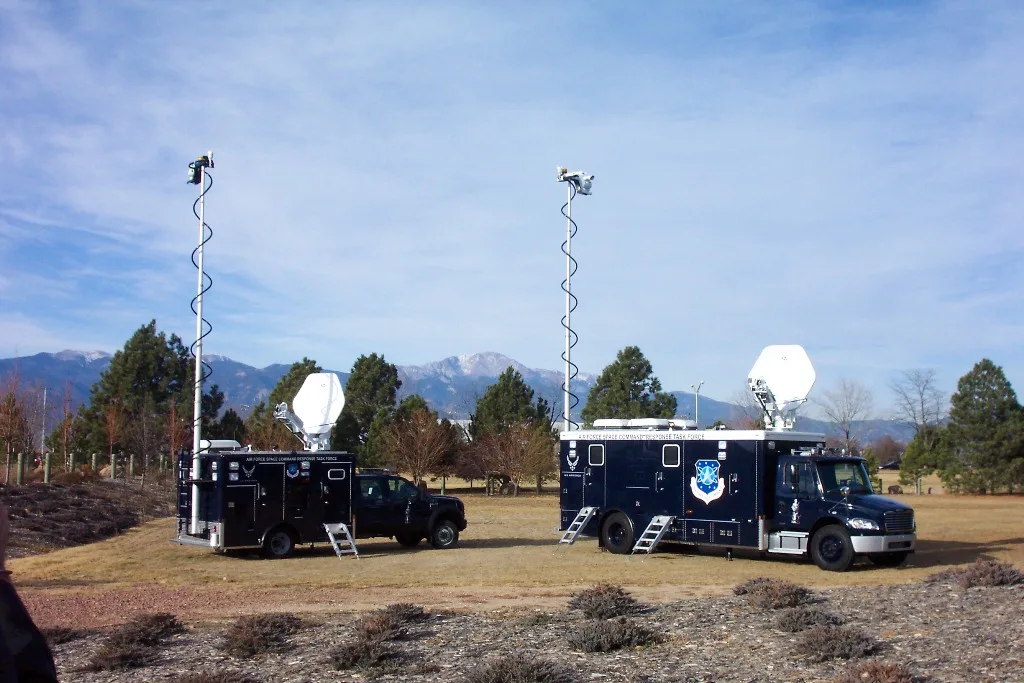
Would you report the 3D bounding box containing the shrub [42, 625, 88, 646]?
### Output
[{"bbox_3d":[-6.206,4.082,18.500,0.680,0.240,0.600,0,-5,0],"label":"shrub"}]

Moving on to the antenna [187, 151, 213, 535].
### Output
[{"bbox_3d":[-7.934,0.025,33.900,0.600,9.700,0.500,0,-5,0],"label":"antenna"}]

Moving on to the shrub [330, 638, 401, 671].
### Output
[{"bbox_3d":[-1.775,3.793,16.200,0.840,0.320,0.750,0,-5,0],"label":"shrub"}]

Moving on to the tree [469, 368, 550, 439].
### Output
[{"bbox_3d":[-0.174,6.017,93.000,5.704,8.277,5.533,1,-5,0],"label":"tree"}]

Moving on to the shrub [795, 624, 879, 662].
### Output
[{"bbox_3d":[3.384,3.140,13.900,0.853,0.369,0.800,1,-5,0],"label":"shrub"}]

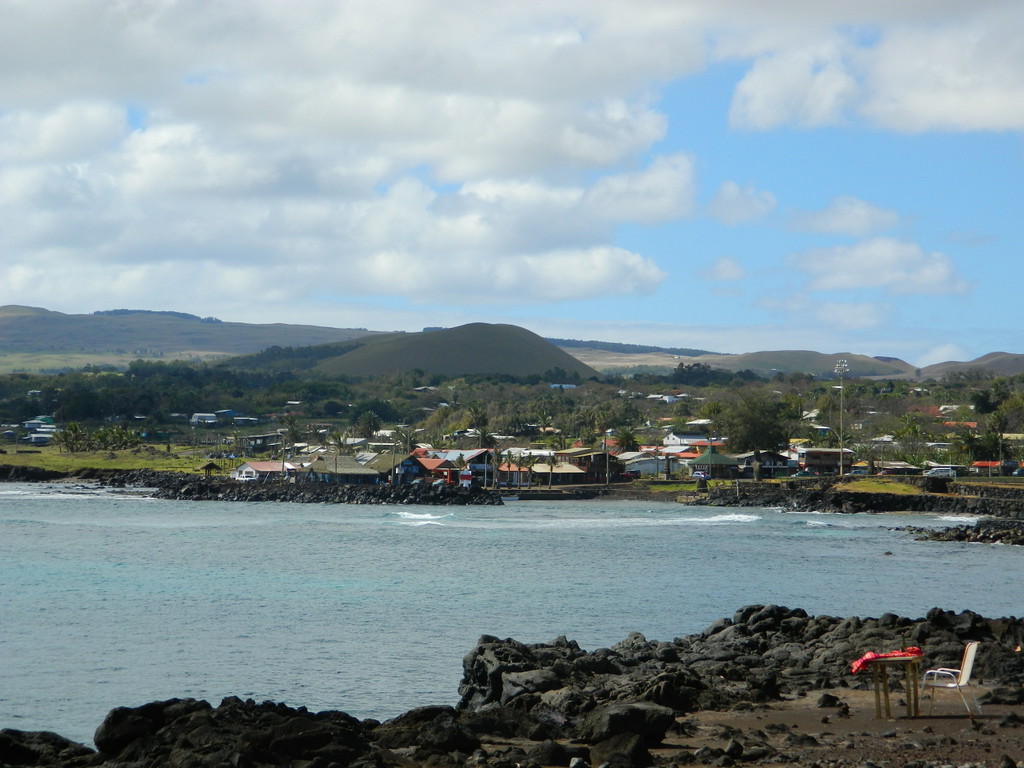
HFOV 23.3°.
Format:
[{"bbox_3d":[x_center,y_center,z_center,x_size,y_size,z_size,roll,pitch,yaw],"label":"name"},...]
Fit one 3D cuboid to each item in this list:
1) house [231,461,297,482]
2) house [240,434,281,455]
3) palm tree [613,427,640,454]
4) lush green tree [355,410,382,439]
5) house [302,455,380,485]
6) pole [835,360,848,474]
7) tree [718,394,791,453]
[{"bbox_3d":[-51.900,18.310,520.000,11.500,4.500,6.600,2,-3,-40],"label":"house"},{"bbox_3d":[-65.790,15.690,650.000,10.200,5.600,6.500,1,-2,-20],"label":"house"},{"bbox_3d":[25.800,12.960,560.000,6.400,7.000,6.400,0,-2,0],"label":"palm tree"},{"bbox_3d":[-39.270,11.490,680.000,7.700,8.500,7.700,0,-2,0],"label":"lush green tree"},{"bbox_3d":[-34.650,17.480,505.000,13.000,6.000,9.000,2,-2,-38],"label":"house"},{"bbox_3d":[57.020,5.620,430.000,2.300,20.100,1.300,1,-2,-18],"label":"pole"},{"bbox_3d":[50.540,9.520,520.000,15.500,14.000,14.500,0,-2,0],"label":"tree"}]

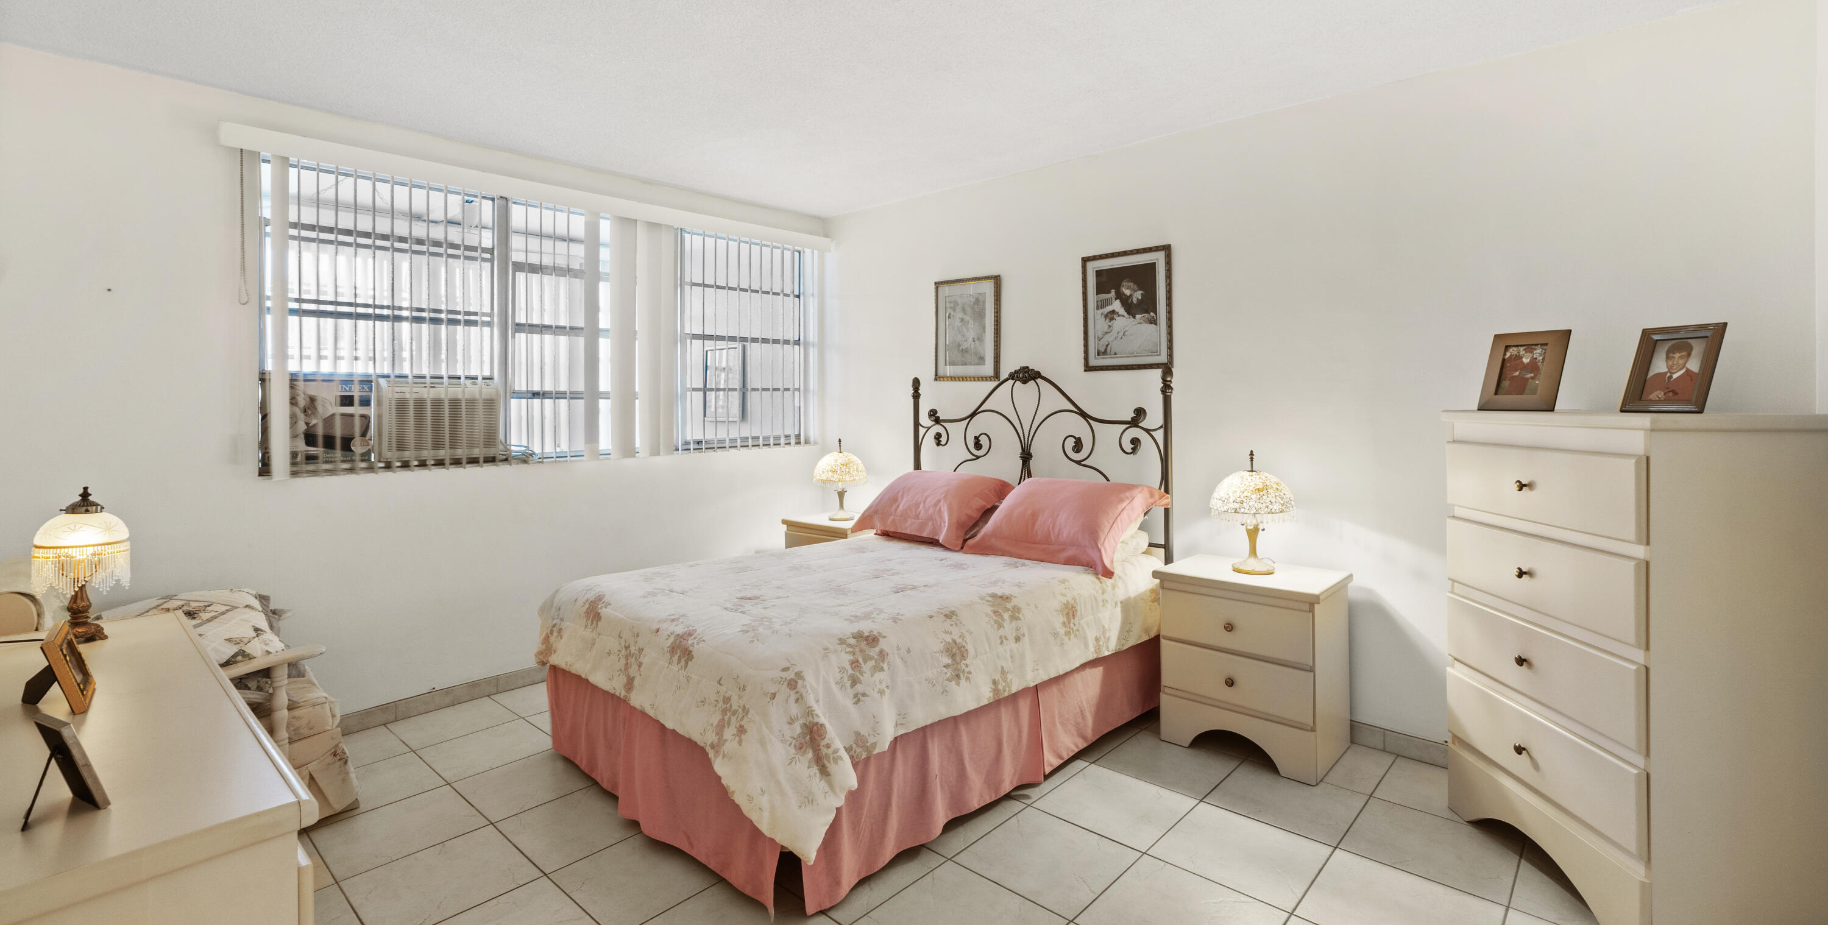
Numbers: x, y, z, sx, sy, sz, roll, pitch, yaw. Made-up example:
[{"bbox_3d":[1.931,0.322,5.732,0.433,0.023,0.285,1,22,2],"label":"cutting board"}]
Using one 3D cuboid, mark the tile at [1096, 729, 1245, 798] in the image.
[{"bbox_3d":[0.961,1.127,2.858,0.405,0.010,0.405,2,4,42],"label":"tile"}]

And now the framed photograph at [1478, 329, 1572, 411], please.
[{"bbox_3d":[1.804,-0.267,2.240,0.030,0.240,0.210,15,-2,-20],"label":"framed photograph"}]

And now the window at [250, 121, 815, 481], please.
[{"bbox_3d":[-1.535,-0.643,3.814,0.120,1.240,2.760,3,4,42],"label":"window"}]

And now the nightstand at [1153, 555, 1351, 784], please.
[{"bbox_3d":[1.324,0.761,2.961,0.580,0.650,0.450,3,4,42],"label":"nightstand"}]

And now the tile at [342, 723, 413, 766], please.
[{"bbox_3d":[-2.273,1.149,3.002,0.405,0.010,0.405,2,4,42],"label":"tile"}]

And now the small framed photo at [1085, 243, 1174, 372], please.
[{"bbox_3d":[0.966,-0.696,3.492,0.445,0.545,0.025,3,4,42],"label":"small framed photo"}]

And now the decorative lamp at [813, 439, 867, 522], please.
[{"bbox_3d":[-0.452,0.111,4.712,0.316,0.491,0.316,-1,3,0],"label":"decorative lamp"}]

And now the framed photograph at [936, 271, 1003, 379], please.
[{"bbox_3d":[0.285,-0.718,4.124,0.448,0.542,0.025,2,5,42],"label":"framed photograph"}]

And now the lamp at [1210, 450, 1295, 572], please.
[{"bbox_3d":[1.341,0.189,3.008,0.335,0.475,0.335,2,4,42],"label":"lamp"}]

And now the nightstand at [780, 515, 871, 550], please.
[{"bbox_3d":[-0.475,0.693,4.648,0.600,0.680,0.460,2,4,42],"label":"nightstand"}]

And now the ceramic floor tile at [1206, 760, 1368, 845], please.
[{"bbox_3d":[1.247,1.122,2.543,0.395,0.010,0.395,3,4,42],"label":"ceramic floor tile"}]

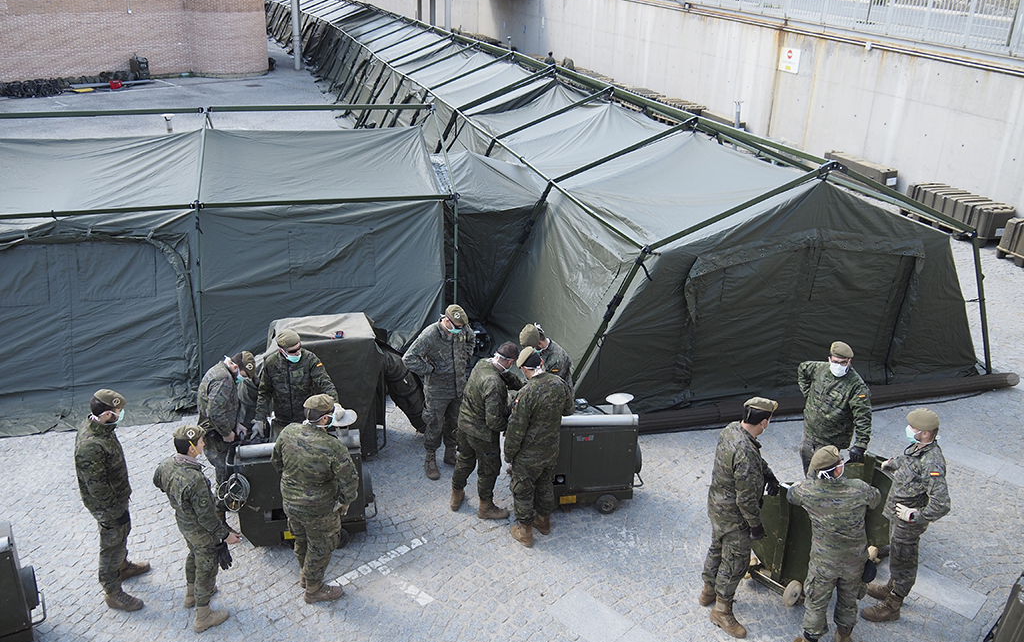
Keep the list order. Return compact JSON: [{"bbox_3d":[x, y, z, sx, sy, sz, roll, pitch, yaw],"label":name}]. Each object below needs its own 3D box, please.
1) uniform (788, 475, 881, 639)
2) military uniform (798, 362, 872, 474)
[{"bbox_3d":[2.307,1.624,5.942,0.620,1.360,0.480,8,23,15],"label":"uniform"},{"bbox_3d":[2.828,1.025,7.494,0.660,1.380,0.460,16,26,31],"label":"military uniform"}]

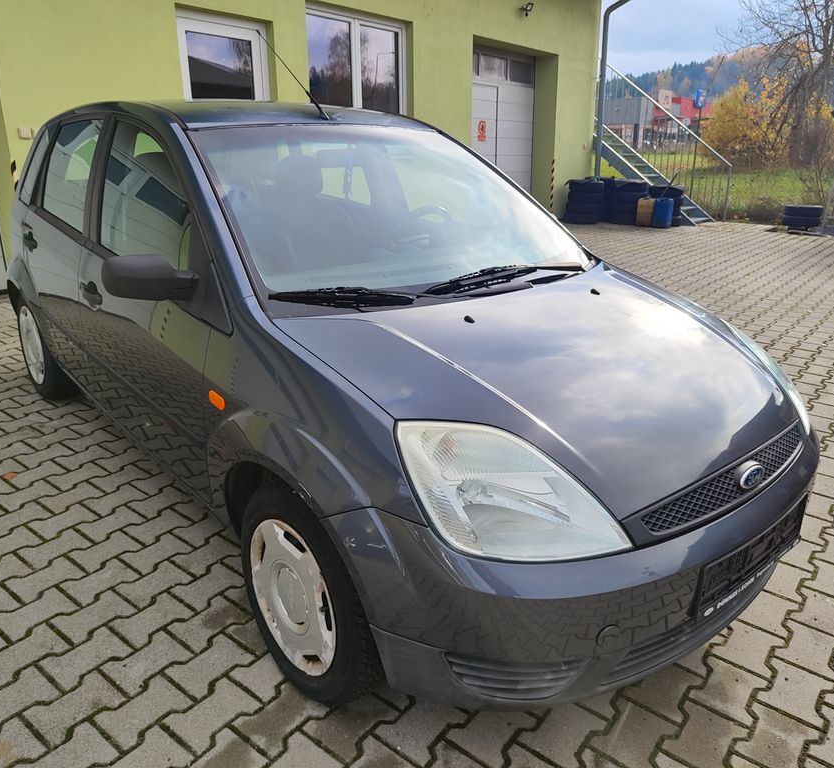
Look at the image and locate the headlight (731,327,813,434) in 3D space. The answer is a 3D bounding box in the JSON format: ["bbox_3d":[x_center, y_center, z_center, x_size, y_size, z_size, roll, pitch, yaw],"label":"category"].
[{"bbox_3d":[1.067,-0.026,2.071,0.360,0.240,0.410,-15,26,-39],"label":"headlight"}]

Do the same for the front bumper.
[{"bbox_3d":[0.608,0.352,1.778,1.660,0.520,0.610,-15,26,-39],"label":"front bumper"}]

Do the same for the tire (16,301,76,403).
[{"bbox_3d":[-1.872,-0.204,3.453,0.185,0.580,0.580,-15,26,-39],"label":"tire"}]

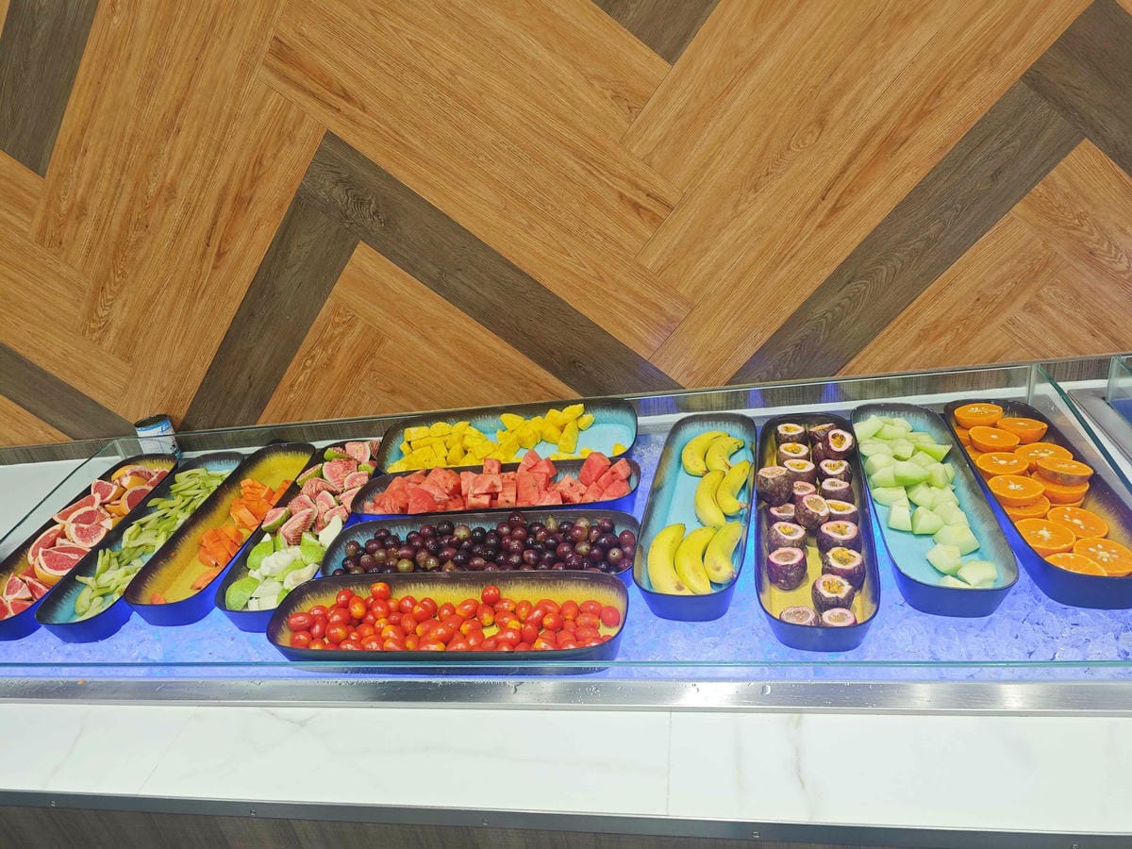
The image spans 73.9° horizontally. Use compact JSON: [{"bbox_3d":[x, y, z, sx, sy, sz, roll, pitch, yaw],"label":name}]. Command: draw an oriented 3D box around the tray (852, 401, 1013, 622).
[{"bbox_3d":[0.559,0.113,1.193,0.159,0.059,0.520,-2,28,12],"label":"tray"}]

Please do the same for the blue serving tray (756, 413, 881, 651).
[{"bbox_3d":[0.379,0.142,1.165,0.159,0.059,0.520,-1,32,16],"label":"blue serving tray"}]

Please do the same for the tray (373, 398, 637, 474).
[{"bbox_3d":[-0.114,0.044,1.500,0.520,0.059,0.159,-6,50,6],"label":"tray"}]

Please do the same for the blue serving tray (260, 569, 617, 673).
[{"bbox_3d":[-0.167,0.285,1.067,0.520,0.059,0.159,-3,27,12],"label":"blue serving tray"}]

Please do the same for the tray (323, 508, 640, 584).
[{"bbox_3d":[-0.133,0.217,1.205,0.520,0.059,0.159,-3,32,10],"label":"tray"}]

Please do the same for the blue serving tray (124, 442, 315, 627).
[{"bbox_3d":[-0.612,0.188,1.409,0.159,0.059,0.520,-3,27,8],"label":"blue serving tray"}]

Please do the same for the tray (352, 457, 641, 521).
[{"bbox_3d":[-0.123,0.135,1.347,0.520,0.059,0.159,-5,25,9],"label":"tray"}]

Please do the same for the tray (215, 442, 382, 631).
[{"bbox_3d":[-0.453,0.183,1.364,0.159,0.059,0.520,-3,28,7],"label":"tray"}]

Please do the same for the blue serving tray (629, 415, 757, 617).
[{"bbox_3d":[0.223,0.130,1.234,0.159,0.059,0.520,1,29,17],"label":"blue serving tray"}]

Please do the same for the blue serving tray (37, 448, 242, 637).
[{"bbox_3d":[-0.762,0.212,1.415,0.159,0.059,0.520,-6,28,9],"label":"blue serving tray"}]

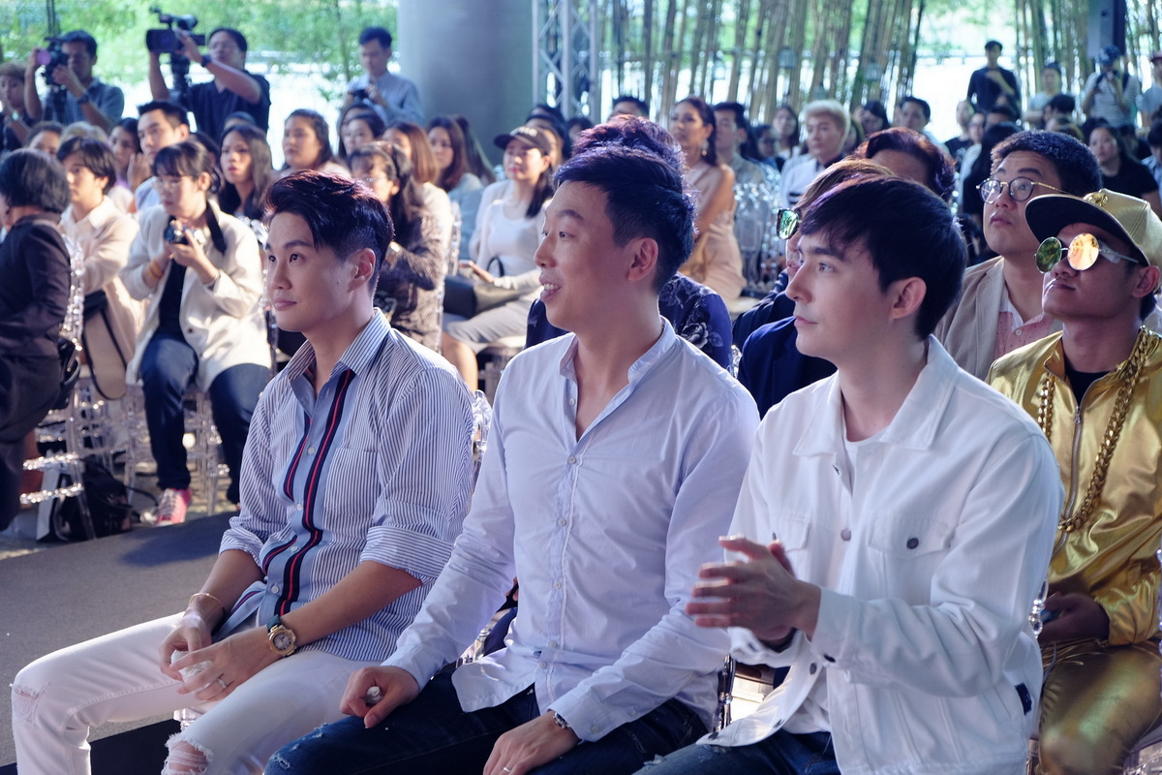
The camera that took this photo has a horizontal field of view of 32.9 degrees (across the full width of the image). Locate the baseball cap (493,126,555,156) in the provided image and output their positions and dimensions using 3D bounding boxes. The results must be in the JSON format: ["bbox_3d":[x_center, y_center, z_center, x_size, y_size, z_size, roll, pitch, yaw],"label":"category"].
[{"bbox_3d":[-0.218,-0.937,7.500,0.175,0.125,0.250,7,3,36],"label":"baseball cap"}]

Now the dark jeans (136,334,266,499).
[{"bbox_3d":[-1.106,0.071,6.216,0.420,0.540,0.550,5,10,28],"label":"dark jeans"}]

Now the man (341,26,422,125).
[{"bbox_3d":[-1.142,-1.236,11.429,0.460,1.689,0.370,5,10,30],"label":"man"}]

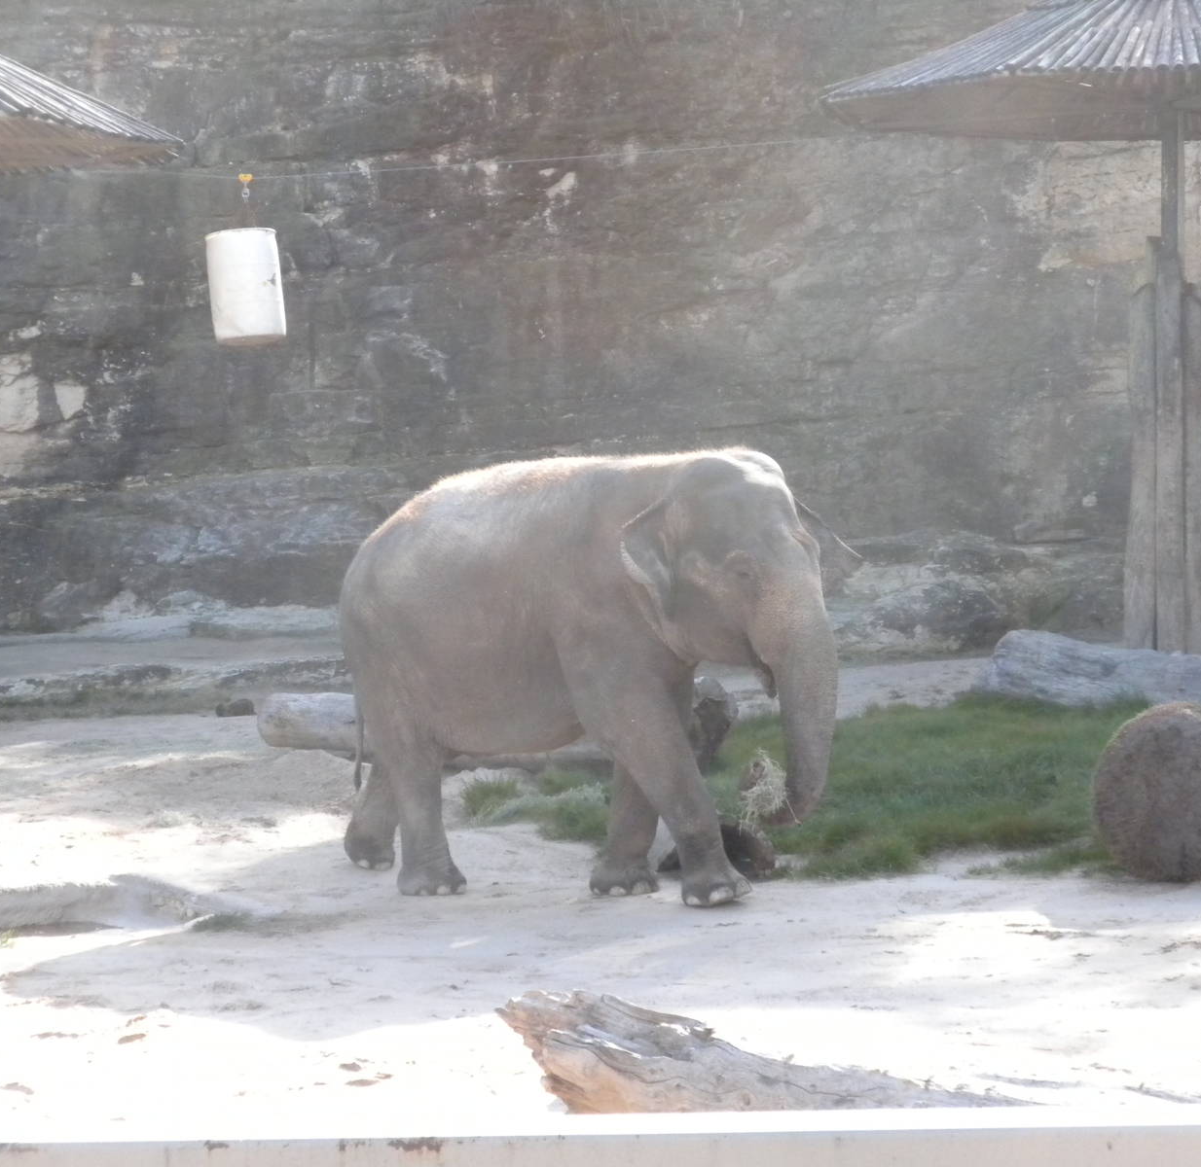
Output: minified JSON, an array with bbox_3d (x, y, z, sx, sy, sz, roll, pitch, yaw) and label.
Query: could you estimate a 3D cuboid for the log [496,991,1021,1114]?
[{"bbox_3d":[0.530,1.710,10.300,2.000,0.580,0.600,2,3,30],"label":"log"}]

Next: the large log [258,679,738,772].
[{"bbox_3d":[-0.790,1.040,24.100,3.700,0.630,0.580,1,3,21],"label":"large log"}]

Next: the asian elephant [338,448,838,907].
[{"bbox_3d":[-0.080,0.450,17.400,2.900,2.420,1.300,1,3,22],"label":"asian elephant"}]

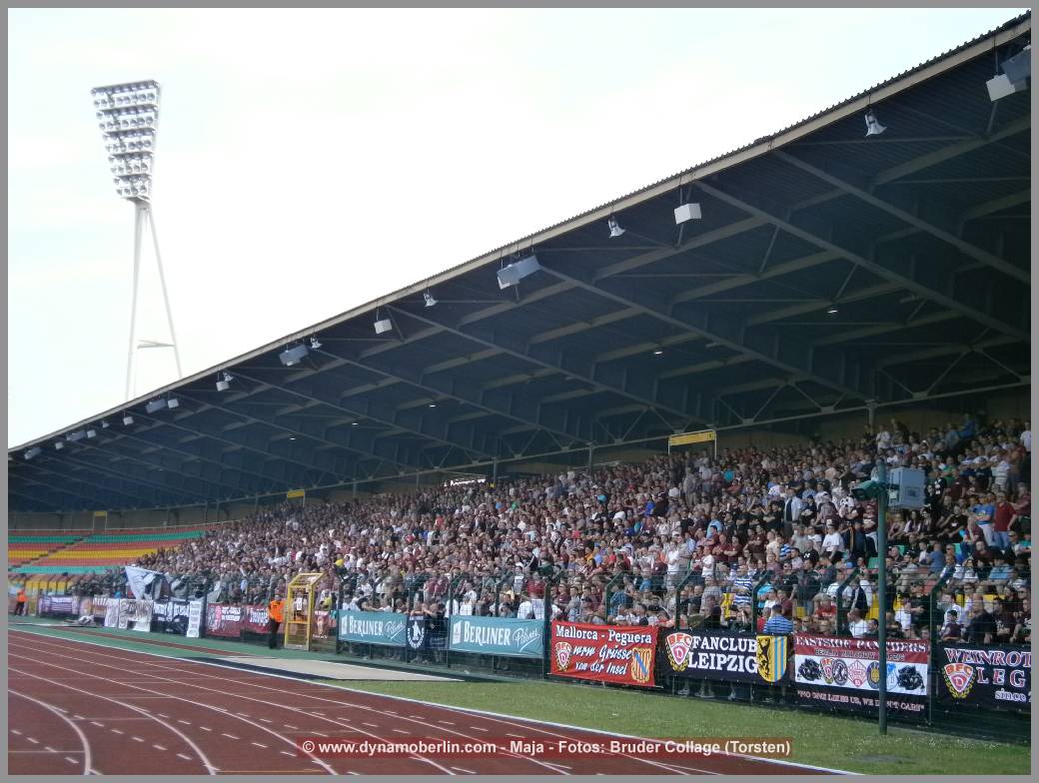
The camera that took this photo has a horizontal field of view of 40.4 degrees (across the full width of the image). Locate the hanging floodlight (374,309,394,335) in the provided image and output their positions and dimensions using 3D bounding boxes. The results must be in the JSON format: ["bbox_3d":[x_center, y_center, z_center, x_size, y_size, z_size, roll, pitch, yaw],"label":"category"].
[{"bbox_3d":[-4.860,-2.310,50.390,0.360,0.380,0.570,-17,2,-30],"label":"hanging floodlight"}]

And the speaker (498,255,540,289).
[{"bbox_3d":[-0.021,-3.542,41.739,0.600,0.470,1.300,-25,5,-28],"label":"speaker"}]

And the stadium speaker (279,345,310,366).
[{"bbox_3d":[-9.205,-1.485,57.647,0.580,0.450,1.300,-25,5,-28],"label":"stadium speaker"}]

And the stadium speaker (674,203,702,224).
[{"bbox_3d":[4.160,-4.360,34.780,0.360,0.380,0.570,-5,-4,-30],"label":"stadium speaker"}]

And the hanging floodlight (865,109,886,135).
[{"bbox_3d":[7.271,-5.486,28.852,0.460,0.460,0.460,-22,5,-30],"label":"hanging floodlight"}]

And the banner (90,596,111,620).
[{"bbox_3d":[-21.242,10.963,71.634,0.060,1.150,3.000,6,-10,-29],"label":"banner"}]

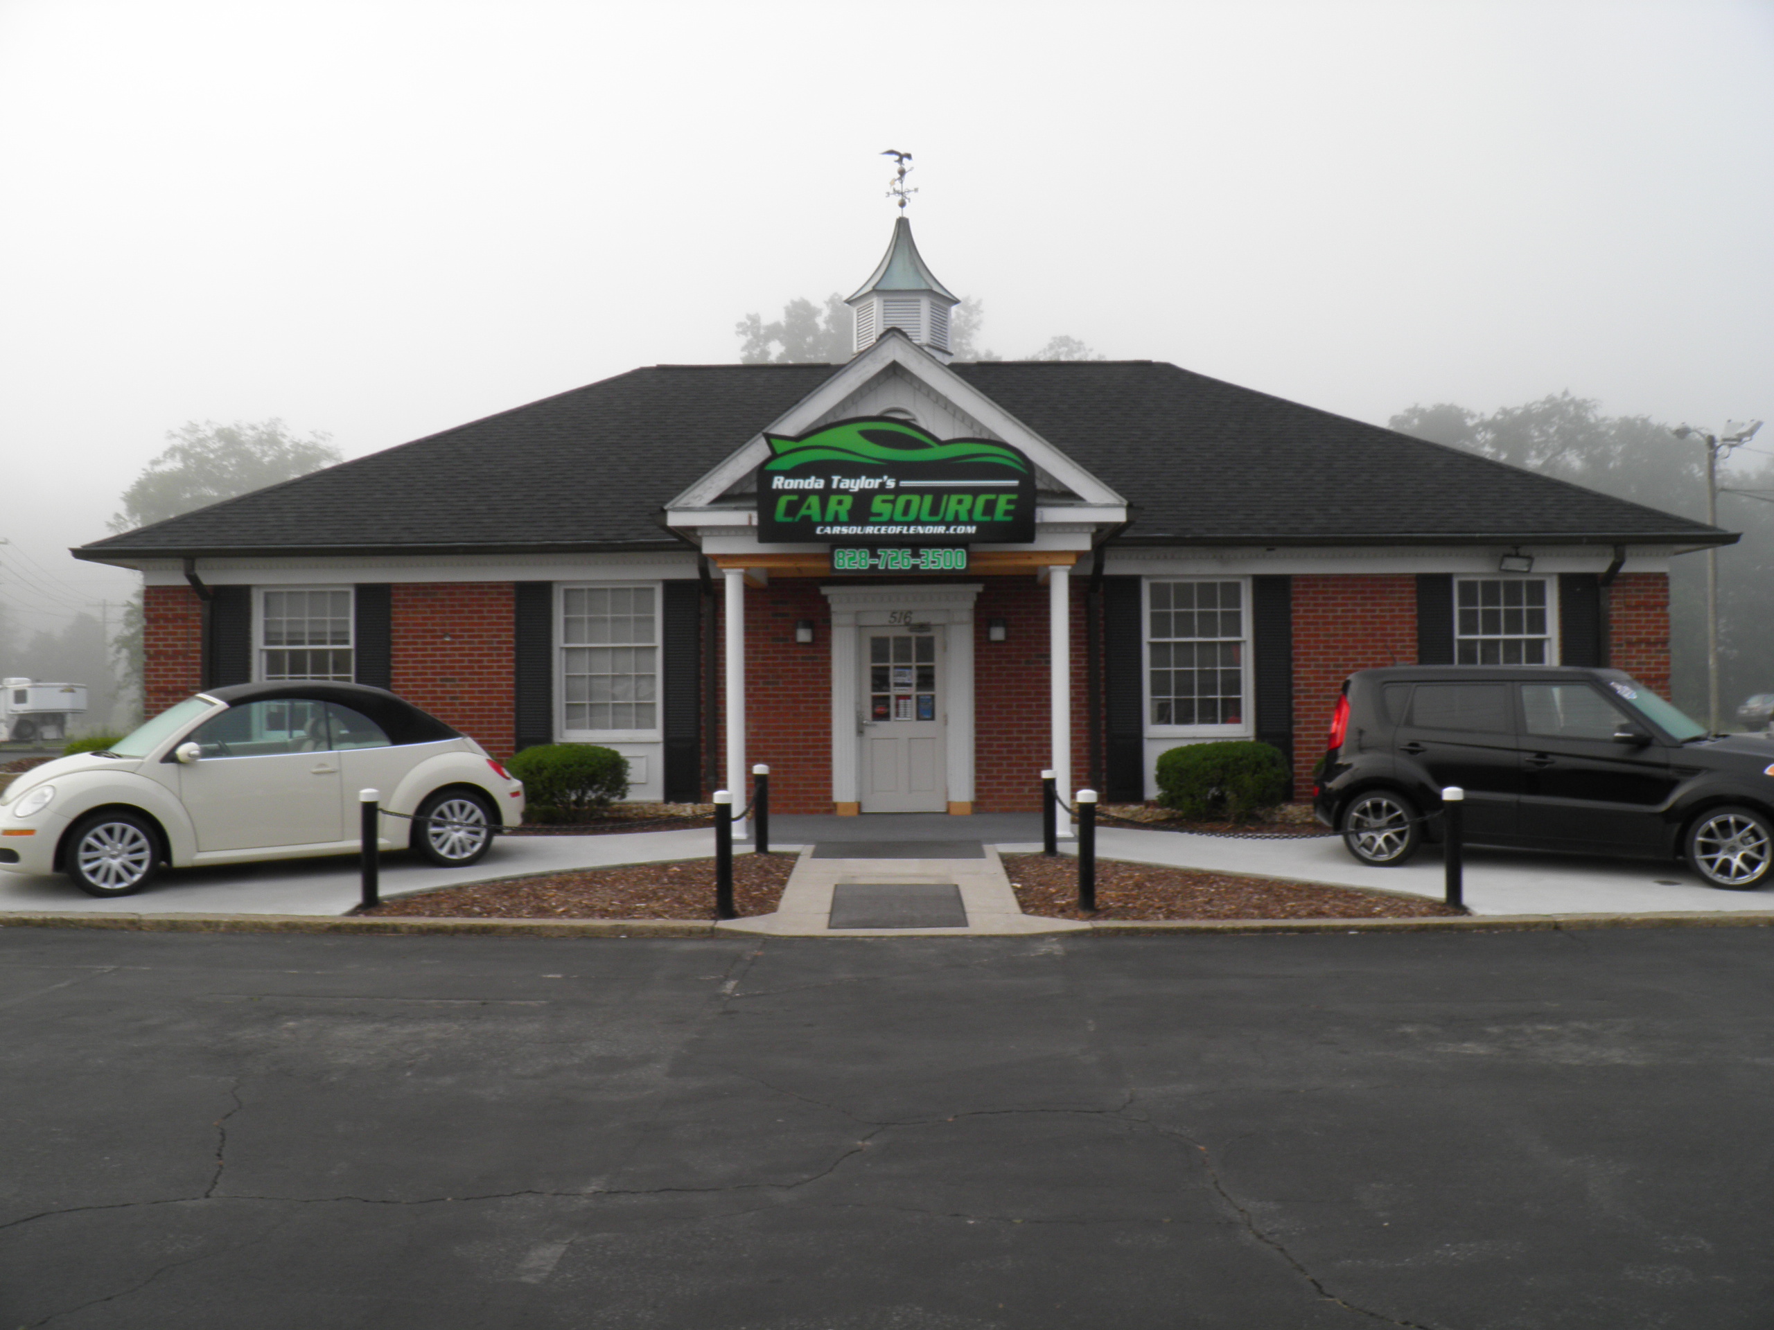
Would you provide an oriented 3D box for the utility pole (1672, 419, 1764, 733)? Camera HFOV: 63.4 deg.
[{"bbox_3d":[22.002,-2.294,38.000,2.400,8.500,0.900,0,0,0],"label":"utility pole"}]

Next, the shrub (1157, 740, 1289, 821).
[{"bbox_3d":[3.401,1.180,14.550,1.370,0.830,1.150,0,0,0],"label":"shrub"}]

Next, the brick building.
[{"bbox_3d":[0.190,-2.290,18.800,17.400,7.830,12.300,0,0,0],"label":"brick building"}]

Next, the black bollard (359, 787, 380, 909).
[{"bbox_3d":[-3.643,1.288,10.100,0.135,0.850,0.135,0,0,0],"label":"black bollard"}]

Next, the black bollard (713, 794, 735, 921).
[{"bbox_3d":[-1.090,1.275,9.650,0.135,0.870,0.135,0,0,0],"label":"black bollard"}]

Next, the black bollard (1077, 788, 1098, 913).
[{"bbox_3d":[1.368,1.268,9.800,0.135,0.850,0.135,0,0,0],"label":"black bollard"}]

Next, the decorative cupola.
[{"bbox_3d":[0.220,-5.632,19.800,1.580,2.900,1.480,0,0,0],"label":"decorative cupola"}]

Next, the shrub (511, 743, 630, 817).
[{"bbox_3d":[-3.250,1.184,14.600,1.300,0.820,1.100,0,0,0],"label":"shrub"}]

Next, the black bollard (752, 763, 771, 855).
[{"bbox_3d":[-1.097,1.258,12.550,0.135,0.800,0.135,0,0,0],"label":"black bollard"}]

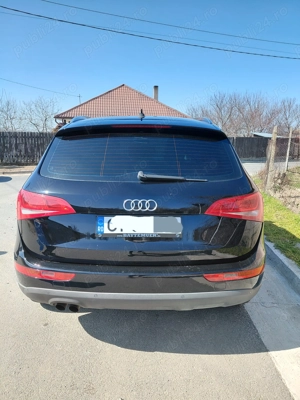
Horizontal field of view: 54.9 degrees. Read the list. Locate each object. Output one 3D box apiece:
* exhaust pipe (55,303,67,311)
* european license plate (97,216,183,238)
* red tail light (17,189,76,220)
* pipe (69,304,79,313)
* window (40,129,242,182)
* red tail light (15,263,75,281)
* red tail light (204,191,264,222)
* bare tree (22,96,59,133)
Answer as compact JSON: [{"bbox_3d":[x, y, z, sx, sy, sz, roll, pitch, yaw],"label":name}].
[{"bbox_3d":[-0.592,0.699,1.969,0.075,0.070,0.130,0,15,0],"label":"exhaust pipe"},{"bbox_3d":[-0.061,0.171,1.800,0.525,0.125,0.020,0,15,0],"label":"european license plate"},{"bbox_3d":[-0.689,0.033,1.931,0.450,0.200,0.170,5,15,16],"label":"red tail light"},{"bbox_3d":[-0.501,0.705,1.955,0.075,0.070,0.130,0,15,0],"label":"pipe"},{"bbox_3d":[-0.057,-0.293,1.949,1.370,0.420,0.120,1,-18,0],"label":"window"},{"bbox_3d":[-0.695,0.475,1.911,0.460,0.078,0.130,4,15,14],"label":"red tail light"},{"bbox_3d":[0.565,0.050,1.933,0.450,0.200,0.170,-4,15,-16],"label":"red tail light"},{"bbox_3d":[-6.919,-4.894,18.375,2.400,3.200,2.300,0,15,0],"label":"bare tree"}]

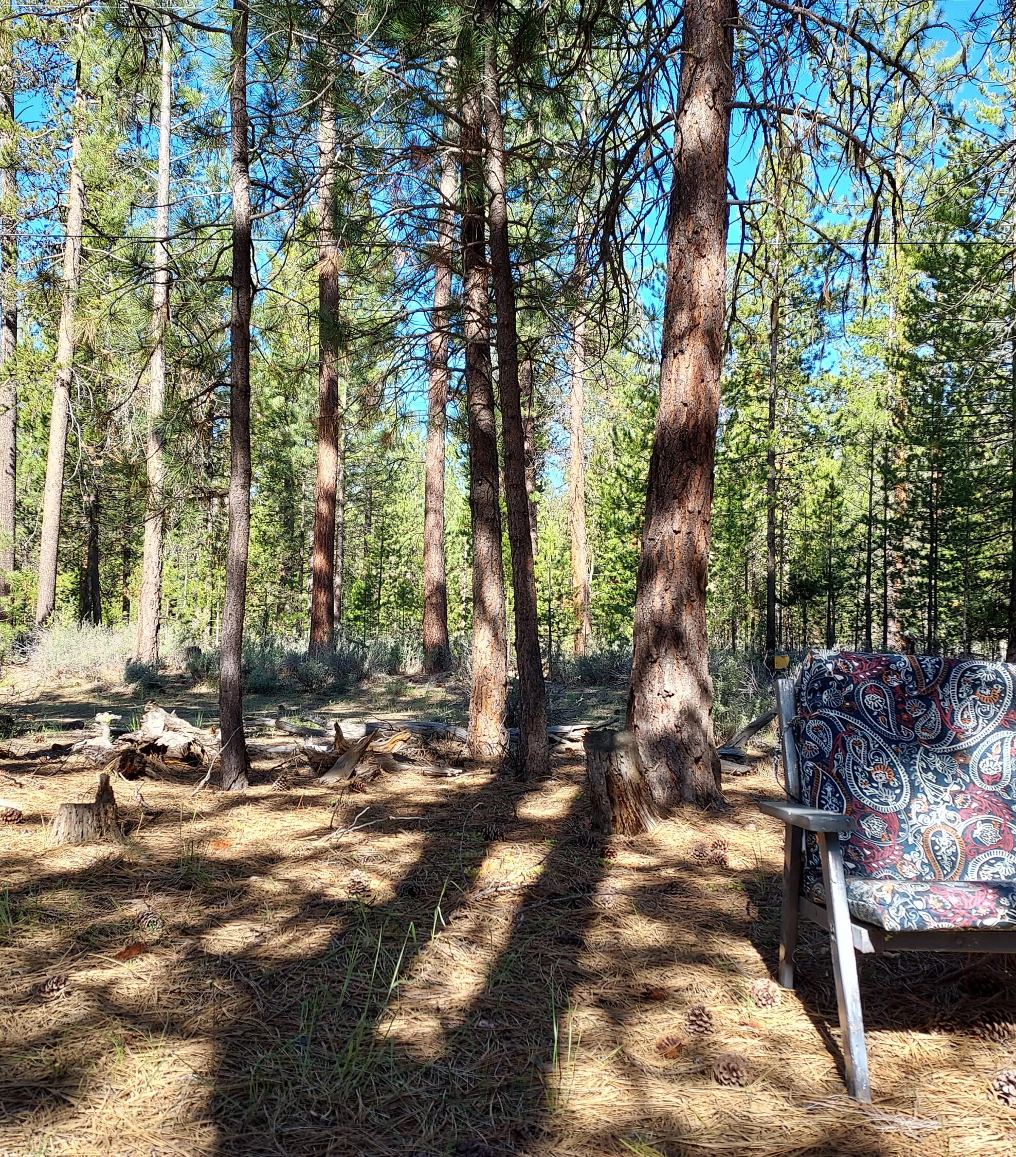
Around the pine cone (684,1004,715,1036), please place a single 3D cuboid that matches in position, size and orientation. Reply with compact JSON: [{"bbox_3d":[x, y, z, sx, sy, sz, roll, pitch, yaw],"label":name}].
[{"bbox_3d":[0.450,1.039,2.519,0.072,0.068,0.070,0,-2,10],"label":"pine cone"}]

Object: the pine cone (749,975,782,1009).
[{"bbox_3d":[0.625,1.003,2.591,0.076,0.072,0.072,0,-2,0],"label":"pine cone"}]

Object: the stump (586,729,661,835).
[{"bbox_3d":[0.533,0.927,4.950,0.330,0.430,0.310,0,-2,6],"label":"stump"}]

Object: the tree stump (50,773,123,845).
[{"bbox_3d":[-1.846,0.995,4.680,0.310,0.280,0.290,1,-2,-21],"label":"tree stump"}]

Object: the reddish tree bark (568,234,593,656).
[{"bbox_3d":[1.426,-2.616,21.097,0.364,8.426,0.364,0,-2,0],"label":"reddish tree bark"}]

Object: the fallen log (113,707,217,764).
[{"bbox_3d":[-2.214,1.004,6.916,0.641,0.326,0.450,0,-2,0],"label":"fallen log"}]

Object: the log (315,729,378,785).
[{"bbox_3d":[-0.923,1.027,6.136,0.350,0.310,0.250,0,-2,0],"label":"log"}]

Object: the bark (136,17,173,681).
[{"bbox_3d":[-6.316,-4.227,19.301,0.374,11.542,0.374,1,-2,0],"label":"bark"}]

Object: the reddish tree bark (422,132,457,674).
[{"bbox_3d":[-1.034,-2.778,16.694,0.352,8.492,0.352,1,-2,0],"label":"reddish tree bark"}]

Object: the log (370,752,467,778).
[{"bbox_3d":[-0.543,1.095,6.346,0.620,0.110,0.120,-1,-2,20],"label":"log"}]

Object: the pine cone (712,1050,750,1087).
[{"bbox_3d":[0.467,1.029,2.247,0.080,0.070,0.080,0,-2,12],"label":"pine cone"}]

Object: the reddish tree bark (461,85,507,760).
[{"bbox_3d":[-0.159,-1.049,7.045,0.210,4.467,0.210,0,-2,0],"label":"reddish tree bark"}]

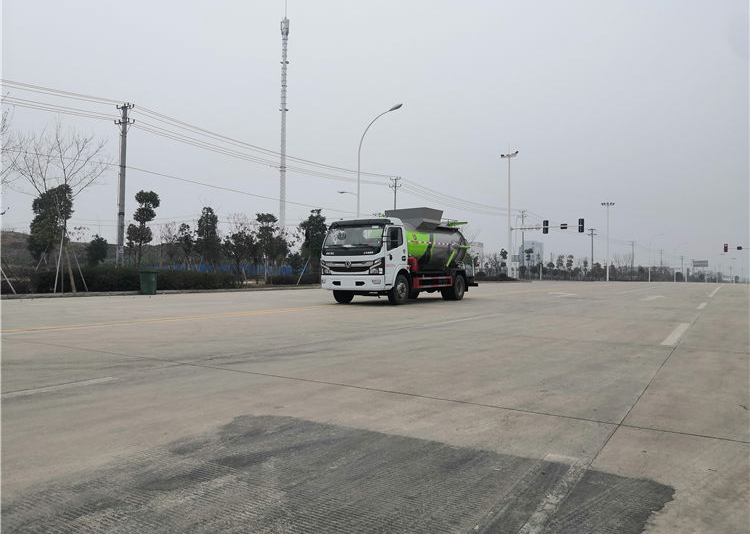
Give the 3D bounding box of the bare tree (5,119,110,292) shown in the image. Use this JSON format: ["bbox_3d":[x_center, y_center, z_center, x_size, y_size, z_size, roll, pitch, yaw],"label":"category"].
[{"bbox_3d":[-12.139,-2.342,22.432,3.800,6.730,3.700,1,-1,-28],"label":"bare tree"}]

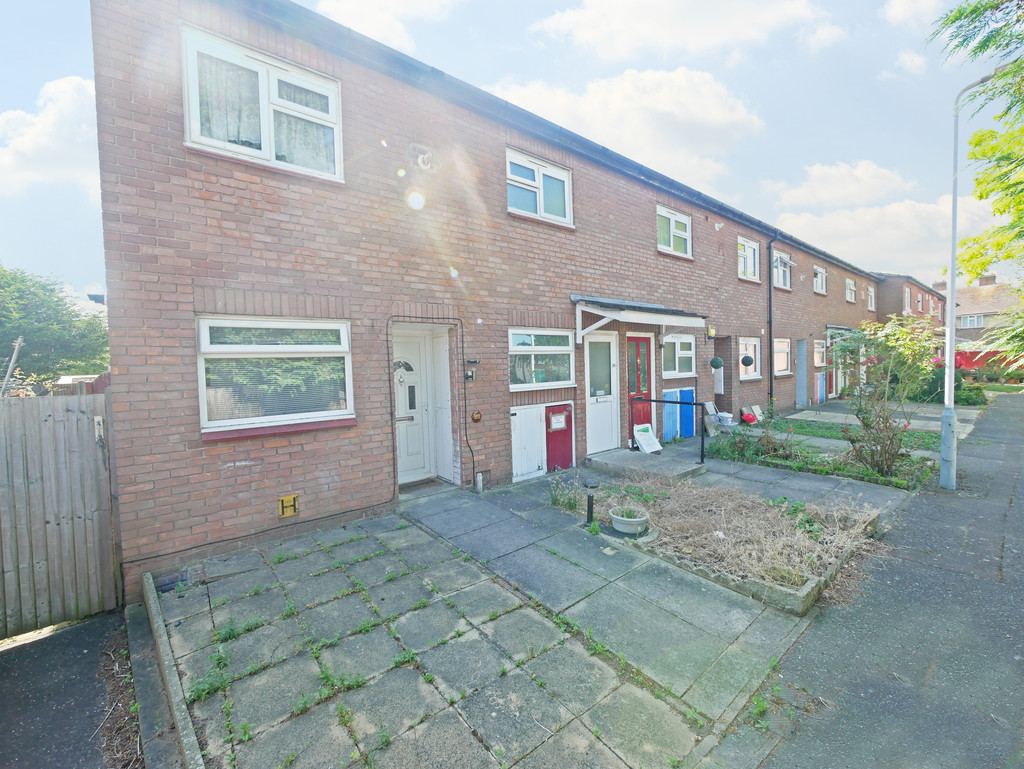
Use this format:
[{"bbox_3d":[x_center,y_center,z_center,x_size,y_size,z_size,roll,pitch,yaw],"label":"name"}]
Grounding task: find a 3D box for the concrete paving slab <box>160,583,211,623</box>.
[{"bbox_3d":[-2.373,1.611,3.026,0.260,0.050,0.450,-3,5,-39],"label":"concrete paving slab"}]

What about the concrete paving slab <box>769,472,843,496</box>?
[{"bbox_3d":[4.294,1.440,5.968,0.950,0.050,0.600,-3,5,-39],"label":"concrete paving slab"}]

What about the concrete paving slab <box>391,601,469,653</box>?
[{"bbox_3d":[-0.545,1.620,2.770,0.440,0.050,0.440,-4,5,-39],"label":"concrete paving slab"}]

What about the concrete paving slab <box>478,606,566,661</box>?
[{"bbox_3d":[0.069,1.653,2.728,0.440,0.050,0.435,-3,5,-39],"label":"concrete paving slab"}]

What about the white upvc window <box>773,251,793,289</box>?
[{"bbox_3d":[8.009,-3.358,12.280,1.350,1.030,0.090,-4,3,-38],"label":"white upvc window"}]

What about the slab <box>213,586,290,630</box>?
[{"bbox_3d":[-1.821,1.623,2.927,0.445,0.050,0.442,-3,5,-39],"label":"slab"}]

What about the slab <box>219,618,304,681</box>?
[{"bbox_3d":[-1.523,1.641,2.567,0.440,0.050,0.440,-3,5,-39],"label":"slab"}]

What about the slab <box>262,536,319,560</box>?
[{"bbox_3d":[-2.107,1.595,3.966,0.445,0.045,0.415,-4,5,-38],"label":"slab"}]

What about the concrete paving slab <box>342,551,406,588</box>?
[{"bbox_3d":[-1.129,1.582,3.510,0.430,0.050,0.450,-3,4,-38],"label":"concrete paving slab"}]

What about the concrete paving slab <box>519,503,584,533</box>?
[{"bbox_3d":[0.424,1.498,4.573,0.460,0.050,0.600,-3,4,-38],"label":"concrete paving slab"}]

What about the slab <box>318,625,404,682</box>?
[{"bbox_3d":[-0.907,1.653,2.512,0.445,0.050,0.445,-3,5,-39],"label":"slab"}]

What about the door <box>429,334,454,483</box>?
[{"bbox_3d":[-0.947,0.317,5.735,0.050,2.020,0.500,-4,3,-38],"label":"door"}]

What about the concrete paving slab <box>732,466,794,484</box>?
[{"bbox_3d":[3.651,1.320,6.004,0.900,0.050,0.580,-4,5,-39],"label":"concrete paving slab"}]

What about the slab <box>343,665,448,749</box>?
[{"bbox_3d":[-0.617,1.687,2.174,0.440,0.050,0.430,-3,5,-39],"label":"slab"}]

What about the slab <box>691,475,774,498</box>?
[{"bbox_3d":[3.076,1.414,5.661,0.870,0.050,0.600,-4,5,-38],"label":"slab"}]

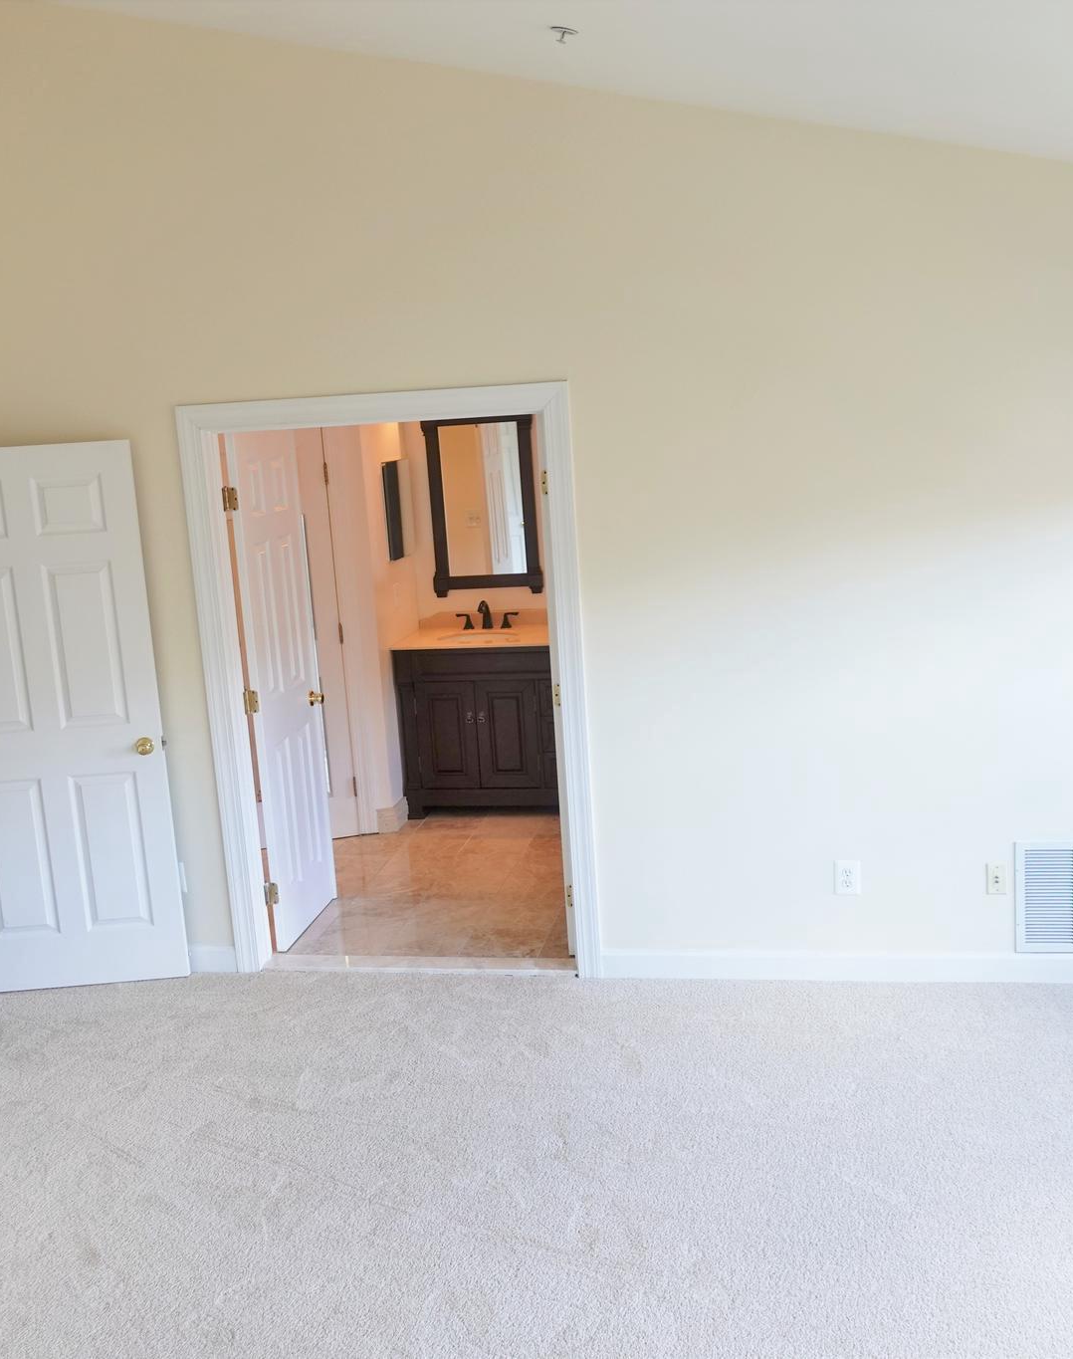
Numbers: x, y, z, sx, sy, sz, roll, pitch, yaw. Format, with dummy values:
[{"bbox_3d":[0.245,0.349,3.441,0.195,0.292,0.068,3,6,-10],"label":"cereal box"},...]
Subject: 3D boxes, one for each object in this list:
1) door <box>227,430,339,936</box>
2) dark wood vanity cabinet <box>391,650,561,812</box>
[{"bbox_3d":[-1.021,0.022,5.504,0.040,2.030,0.610,-2,11,11],"label":"door"},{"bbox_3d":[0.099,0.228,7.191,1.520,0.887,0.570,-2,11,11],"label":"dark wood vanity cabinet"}]

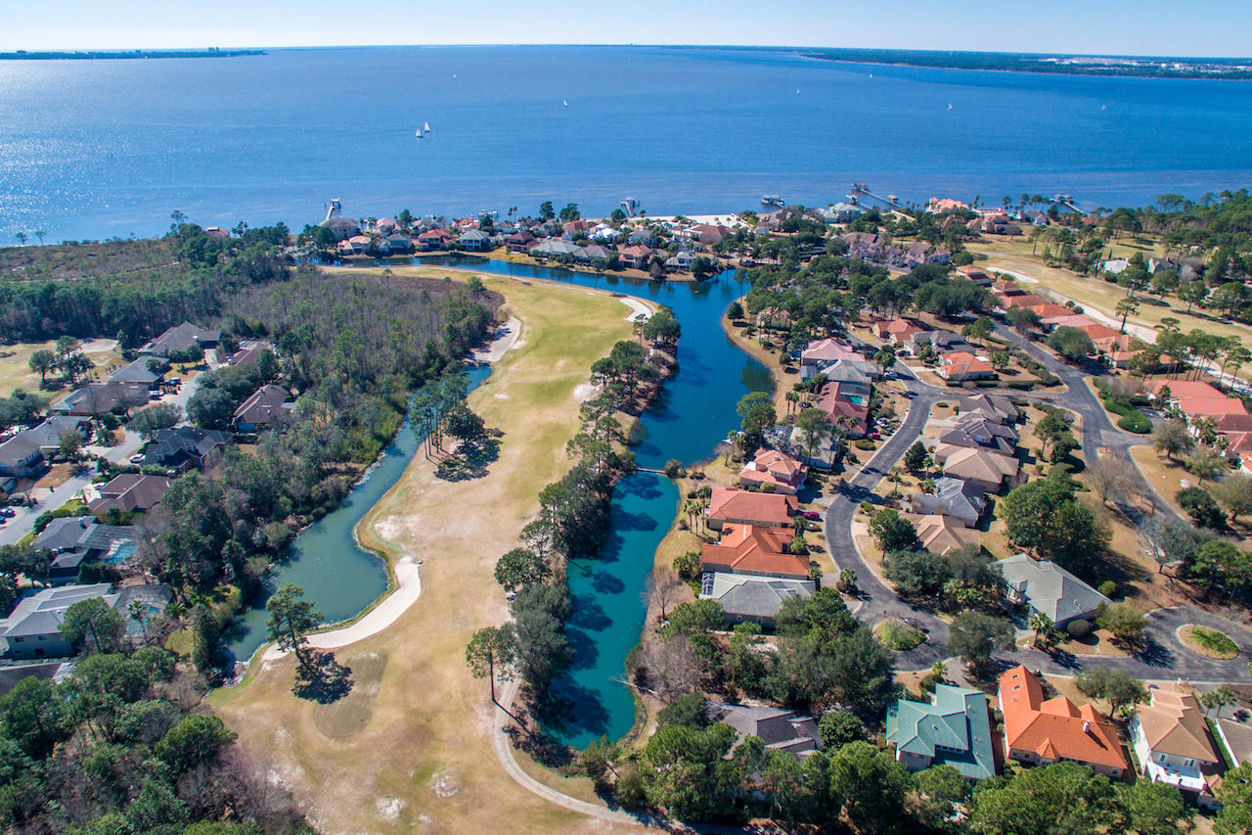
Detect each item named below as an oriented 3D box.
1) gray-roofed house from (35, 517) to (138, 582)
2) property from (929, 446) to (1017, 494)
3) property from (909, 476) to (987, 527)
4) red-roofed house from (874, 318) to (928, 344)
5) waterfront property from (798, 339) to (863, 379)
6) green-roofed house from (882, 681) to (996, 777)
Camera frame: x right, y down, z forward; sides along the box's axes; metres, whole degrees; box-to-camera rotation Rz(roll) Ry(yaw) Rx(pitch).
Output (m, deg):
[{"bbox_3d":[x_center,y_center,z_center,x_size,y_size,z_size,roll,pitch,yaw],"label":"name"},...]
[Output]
[{"bbox_3d":[-141.260,32.000,181.990,22.200,5.800,20.000,-2,28,-4],"label":"gray-roofed house"},{"bbox_3d":[109.770,14.660,216.230,22.700,6.700,16.300,10,30,18],"label":"property"},{"bbox_3d":[93.010,23.100,200.530,19.000,6.500,17.300,9,29,16],"label":"property"},{"bbox_3d":[122.620,-39.870,311.530,20.500,7.500,18.000,-8,29,-15],"label":"red-roofed house"},{"bbox_3d":[87.430,-28.090,295.520,25.700,6.700,17.000,3,28,5],"label":"waterfront property"},{"bbox_3d":[58.490,56.300,130.110,18.500,8.500,19.500,8,29,13],"label":"green-roofed house"}]

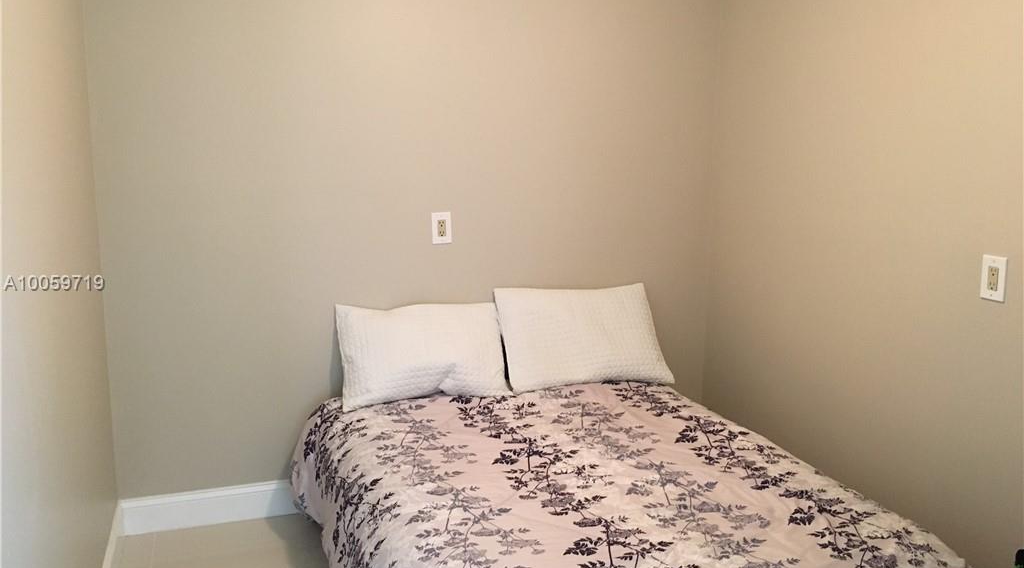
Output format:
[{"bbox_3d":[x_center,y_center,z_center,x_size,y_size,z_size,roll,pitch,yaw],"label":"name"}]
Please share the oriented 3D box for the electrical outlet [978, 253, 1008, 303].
[{"bbox_3d":[1.344,-0.018,2.397,0.009,0.123,0.079,-3,11,-19],"label":"electrical outlet"}]

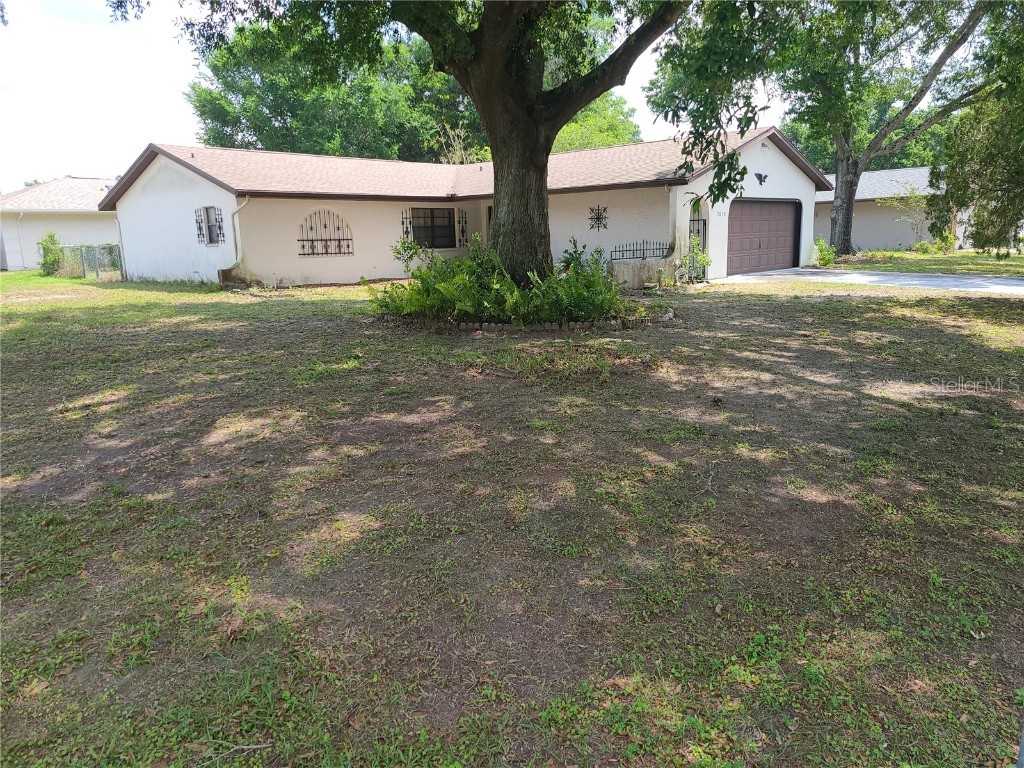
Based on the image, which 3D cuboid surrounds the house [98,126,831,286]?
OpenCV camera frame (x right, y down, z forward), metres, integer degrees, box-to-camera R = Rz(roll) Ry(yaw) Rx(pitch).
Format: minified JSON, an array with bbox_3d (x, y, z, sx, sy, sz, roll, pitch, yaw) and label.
[{"bbox_3d":[-1.575,-5.716,25.657,17.940,4.110,16.580,9,15,42],"label":"house"}]

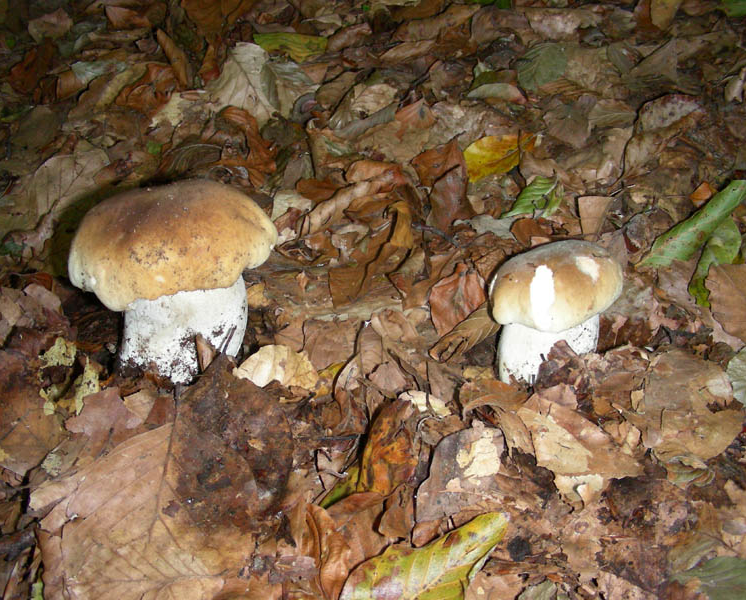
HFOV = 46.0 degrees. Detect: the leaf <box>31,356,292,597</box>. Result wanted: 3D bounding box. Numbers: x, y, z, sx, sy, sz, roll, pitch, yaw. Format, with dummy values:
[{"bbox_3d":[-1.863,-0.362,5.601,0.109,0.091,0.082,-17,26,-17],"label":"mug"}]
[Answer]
[{"bbox_3d":[-0.110,0.086,0.467,0.132,0.025,0.149,-4,42,-4],"label":"leaf"}]

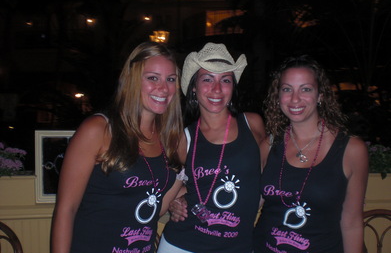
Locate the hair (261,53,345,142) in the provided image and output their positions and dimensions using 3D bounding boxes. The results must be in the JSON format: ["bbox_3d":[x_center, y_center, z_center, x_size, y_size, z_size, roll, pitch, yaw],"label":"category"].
[{"bbox_3d":[0.386,-0.102,1.520,0.280,0.300,0.250,-1,3,9],"label":"hair"}]

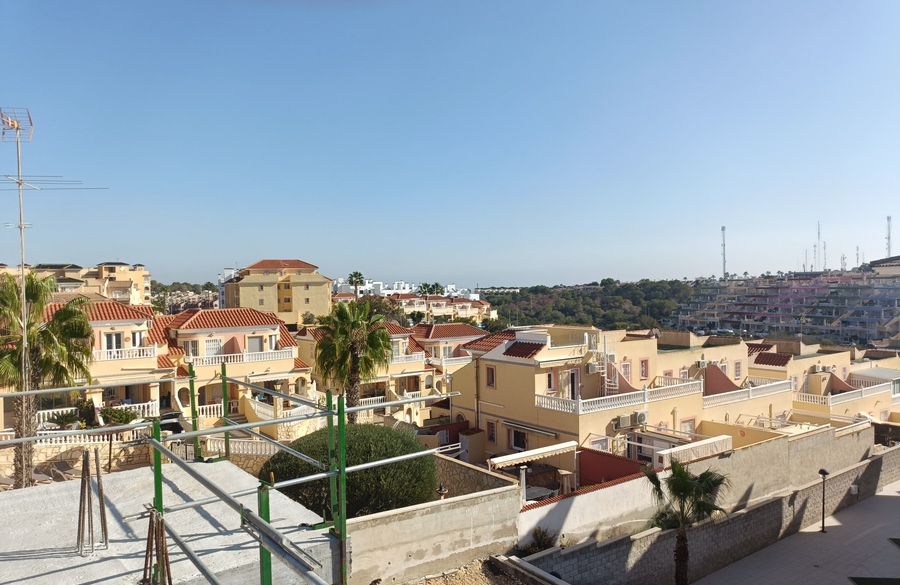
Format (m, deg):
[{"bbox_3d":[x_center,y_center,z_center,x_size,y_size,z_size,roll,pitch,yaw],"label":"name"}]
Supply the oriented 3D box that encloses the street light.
[{"bbox_3d":[17.578,9.763,30.550,0.450,3.000,0.450,0,0,33],"label":"street light"}]

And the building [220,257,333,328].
[{"bbox_3d":[-36.861,0.184,139.000,20.500,13.800,14.000,-1,0,-24],"label":"building"}]

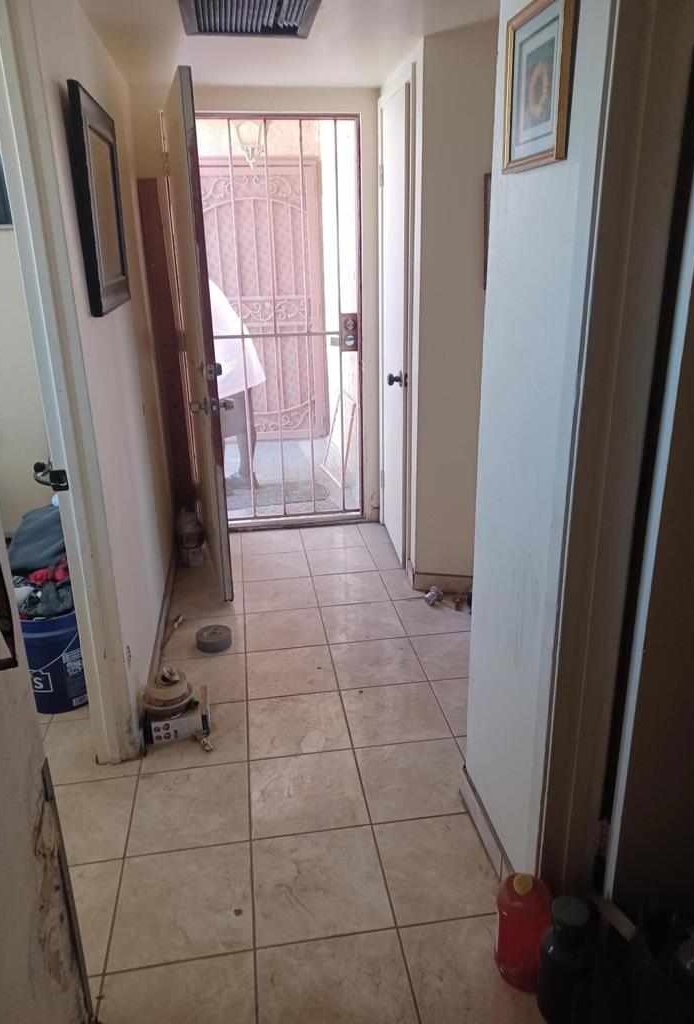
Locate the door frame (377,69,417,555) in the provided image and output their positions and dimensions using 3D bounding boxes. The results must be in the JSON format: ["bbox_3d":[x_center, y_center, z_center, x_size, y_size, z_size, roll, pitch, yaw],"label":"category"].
[{"bbox_3d":[0.267,-0.821,3.479,0.100,2.120,0.750,-4,20,-7],"label":"door frame"}]

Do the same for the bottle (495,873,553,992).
[{"bbox_3d":[0.375,0.868,1.552,0.117,0.240,0.117,-4,20,-7],"label":"bottle"}]

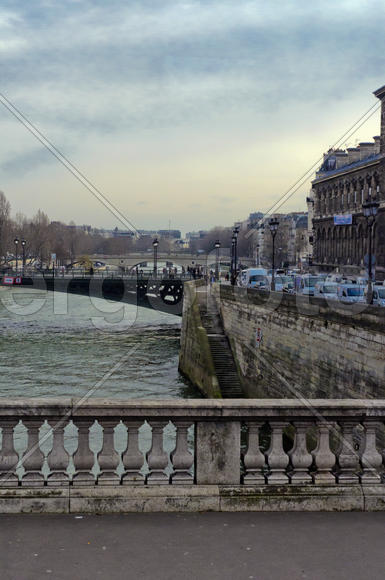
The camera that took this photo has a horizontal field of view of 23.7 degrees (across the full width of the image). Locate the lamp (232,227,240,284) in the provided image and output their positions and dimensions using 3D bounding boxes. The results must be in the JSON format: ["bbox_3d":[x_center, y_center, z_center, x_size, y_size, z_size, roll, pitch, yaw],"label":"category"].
[{"bbox_3d":[4.246,-3.030,88.593,0.560,6.200,0.560,0,2,0],"label":"lamp"}]

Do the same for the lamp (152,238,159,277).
[{"bbox_3d":[-6.012,-5.070,149.099,0.750,6.600,0.750,0,2,0],"label":"lamp"}]

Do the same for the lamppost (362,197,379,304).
[{"bbox_3d":[9.317,-1.796,48.093,0.880,6.200,0.600,0,2,0],"label":"lamppost"}]

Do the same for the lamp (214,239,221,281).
[{"bbox_3d":[4.117,-4.853,151.099,0.750,6.600,0.750,0,2,0],"label":"lamp"}]

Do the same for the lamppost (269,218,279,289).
[{"bbox_3d":[6.360,-2.515,72.093,0.820,6.200,0.600,0,2,0],"label":"lamppost"}]

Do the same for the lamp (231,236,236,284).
[{"bbox_3d":[4.829,-3.438,108.093,0.550,6.200,0.550,0,2,0],"label":"lamp"}]

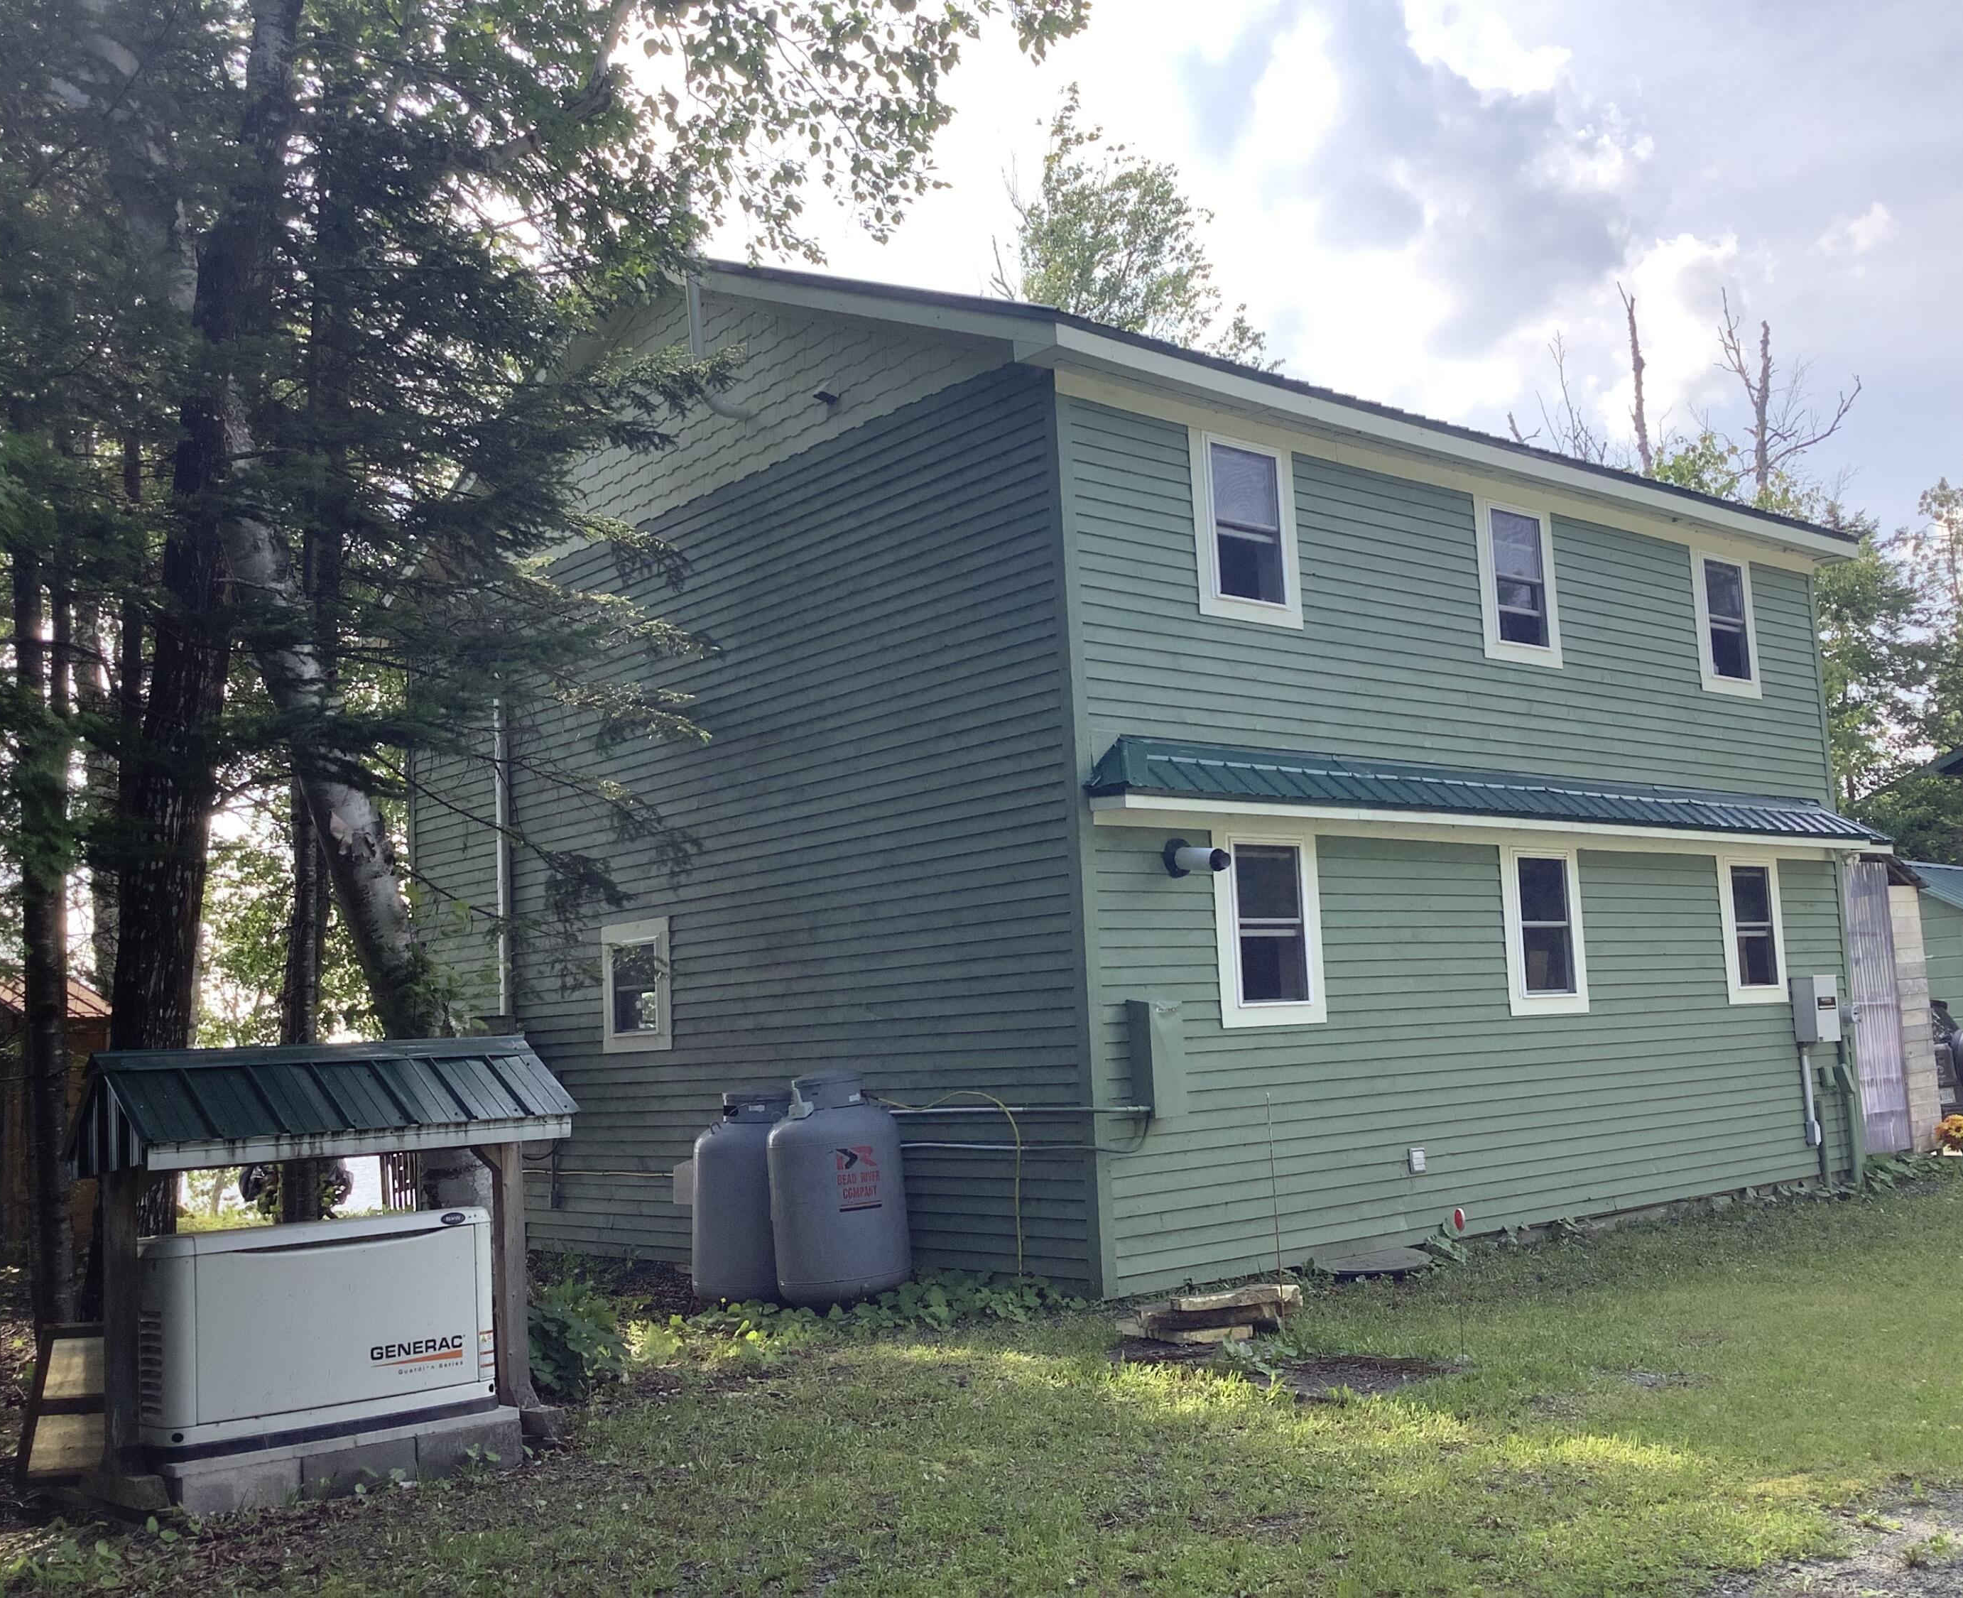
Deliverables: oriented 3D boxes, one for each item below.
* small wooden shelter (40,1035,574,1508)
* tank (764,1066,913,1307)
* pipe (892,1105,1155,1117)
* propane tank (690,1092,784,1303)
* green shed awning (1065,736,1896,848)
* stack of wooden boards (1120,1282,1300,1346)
[{"bbox_3d":[-2.446,1.678,7.118,1.570,1.510,1.000,3,-9,-39],"label":"small wooden shelter"},{"bbox_3d":[-0.843,2.222,10.991,0.762,1.320,0.762,-3,-7,0],"label":"tank"},{"bbox_3d":[0.119,1.742,10.626,0.035,0.035,2.200,3,-9,-40],"label":"pipe"},{"bbox_3d":[-1.349,2.396,11.581,0.762,1.250,0.762,-3,-7,0],"label":"propane tank"},{"bbox_3d":[3.957,0.030,13.072,8.700,0.450,0.340,3,-9,-40],"label":"green shed awning"},{"bbox_3d":[1.116,2.577,9.581,0.840,0.220,0.380,-1,-7,-14],"label":"stack of wooden boards"}]

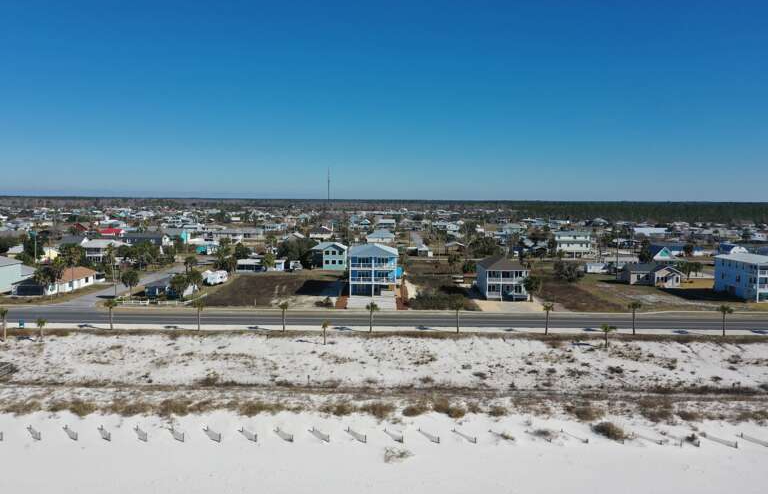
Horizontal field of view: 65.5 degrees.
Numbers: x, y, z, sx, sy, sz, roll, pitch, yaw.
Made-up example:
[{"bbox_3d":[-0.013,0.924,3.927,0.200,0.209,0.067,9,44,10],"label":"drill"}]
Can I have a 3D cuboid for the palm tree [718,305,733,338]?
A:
[{"bbox_3d":[57.841,12.502,100.870,2.660,5.310,2.330,0,5,0],"label":"palm tree"}]

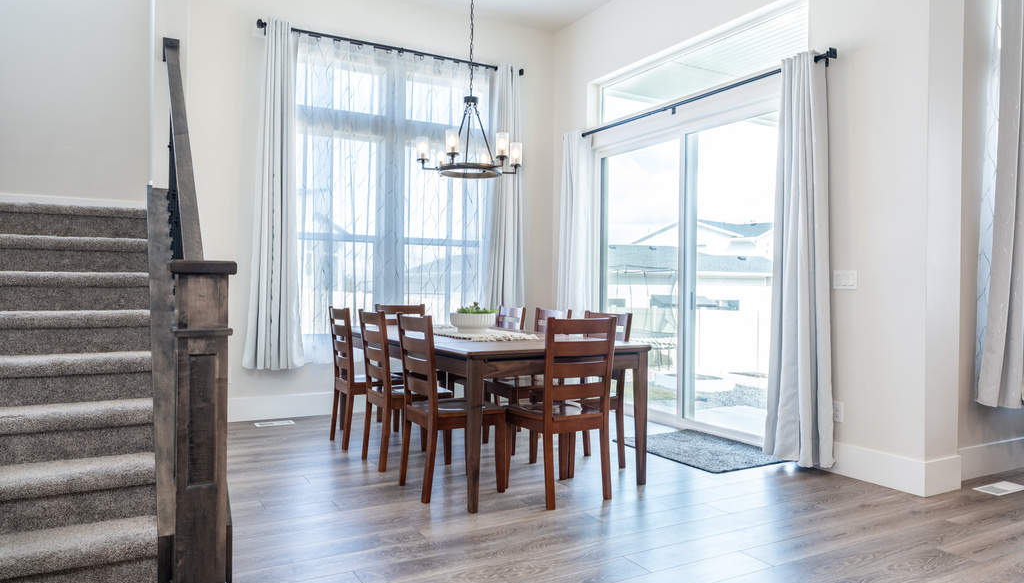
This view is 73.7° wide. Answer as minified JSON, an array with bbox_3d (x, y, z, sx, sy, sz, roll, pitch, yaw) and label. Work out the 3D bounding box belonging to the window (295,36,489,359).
[{"bbox_3d":[-1.071,-0.806,6.186,1.828,2.504,0.122,1,0,-29],"label":"window"}]

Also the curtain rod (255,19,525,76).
[{"bbox_3d":[-0.977,-2.151,6.116,2.498,0.089,0.100,1,0,-29],"label":"curtain rod"}]

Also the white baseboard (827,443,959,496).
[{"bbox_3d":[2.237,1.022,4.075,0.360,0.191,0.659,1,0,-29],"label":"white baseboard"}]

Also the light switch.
[{"bbox_3d":[2.015,-0.069,4.138,0.013,0.114,0.162,1,0,-29],"label":"light switch"}]

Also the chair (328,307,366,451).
[{"bbox_3d":[-0.975,0.582,4.773,0.521,0.940,0.419,0,0,-30],"label":"chair"}]

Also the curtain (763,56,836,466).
[{"bbox_3d":[1.756,-0.193,4.237,0.150,2.505,0.478,0,0,-30],"label":"curtain"}]

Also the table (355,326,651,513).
[{"bbox_3d":[-0.284,0.673,4.486,1.129,0.774,2.268,0,0,-30],"label":"table"}]

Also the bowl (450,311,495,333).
[{"bbox_3d":[-0.267,0.208,4.758,0.327,0.147,0.327,1,0,0],"label":"bowl"}]

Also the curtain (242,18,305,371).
[{"bbox_3d":[-1.888,-0.768,5.464,0.471,2.757,0.145,0,0,-30],"label":"curtain"}]

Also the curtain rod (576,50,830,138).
[{"bbox_3d":[1.248,-1.410,5.189,0.124,0.075,2.720,0,0,-30],"label":"curtain rod"}]

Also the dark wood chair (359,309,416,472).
[{"bbox_3d":[-0.668,0.600,4.337,0.515,0.960,0.443,1,0,-29],"label":"dark wood chair"}]

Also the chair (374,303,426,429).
[{"bbox_3d":[-0.789,0.582,5.382,0.435,0.940,0.532,0,0,-30],"label":"chair"}]

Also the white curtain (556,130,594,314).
[{"bbox_3d":[0.584,-0.233,6.503,0.122,2.593,0.543,1,0,-29],"label":"white curtain"}]

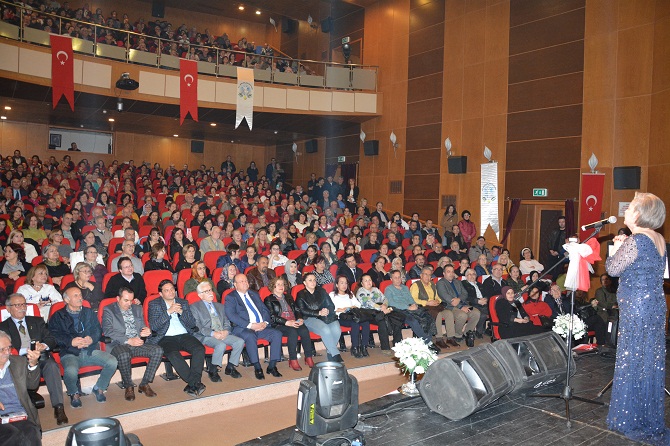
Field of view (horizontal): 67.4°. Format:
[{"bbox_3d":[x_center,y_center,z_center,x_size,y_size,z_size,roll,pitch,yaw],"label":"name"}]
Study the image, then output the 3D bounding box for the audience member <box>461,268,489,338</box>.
[{"bbox_3d":[2.465,1.386,8.750,0.550,1.230,0.880,0,3,-23],"label":"audience member"}]

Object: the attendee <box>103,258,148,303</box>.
[{"bbox_3d":[-2.894,1.138,7.042,0.580,1.280,0.800,0,2,-38],"label":"attendee"}]

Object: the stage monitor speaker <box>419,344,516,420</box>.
[{"bbox_3d":[1.078,1.246,4.049,0.520,0.450,0.700,3,2,43],"label":"stage monitor speaker"}]

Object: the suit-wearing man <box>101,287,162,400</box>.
[{"bbox_3d":[-2.512,1.418,6.200,0.640,1.220,0.950,-1,3,-34],"label":"suit-wearing man"}]

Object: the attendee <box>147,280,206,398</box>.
[{"bbox_3d":[-1.916,1.355,6.144,0.600,1.290,0.850,-1,3,-41],"label":"attendee"}]

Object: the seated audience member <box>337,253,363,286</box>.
[{"bbox_3d":[0.360,1.211,8.873,0.540,1.280,0.800,1,2,-26],"label":"seated audience member"}]

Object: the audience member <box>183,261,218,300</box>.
[{"bbox_3d":[-1.892,1.182,7.418,0.550,1.200,0.800,-1,3,-41],"label":"audience member"}]

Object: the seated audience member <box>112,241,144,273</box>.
[{"bbox_3d":[-3.335,0.895,8.150,0.560,1.240,0.820,0,3,-30],"label":"seated audience member"}]

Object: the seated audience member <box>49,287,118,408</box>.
[{"bbox_3d":[-2.963,1.380,5.813,0.620,1.220,0.850,-1,3,-41],"label":"seated audience member"}]

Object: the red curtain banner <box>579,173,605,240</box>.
[{"bbox_3d":[5.450,-0.128,10.696,0.040,1.850,0.480,0,2,-41],"label":"red curtain banner"}]

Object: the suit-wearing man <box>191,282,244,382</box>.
[{"bbox_3d":[-1.676,1.440,6.833,0.560,1.230,0.820,0,2,-38],"label":"suit-wearing man"}]

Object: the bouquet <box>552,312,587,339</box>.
[{"bbox_3d":[2.588,1.140,5.530,0.370,0.310,0.370,1,2,0],"label":"bouquet"}]

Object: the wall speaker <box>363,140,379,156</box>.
[{"bbox_3d":[1.122,-2.297,15.443,0.280,0.460,0.440,0,2,-41],"label":"wall speaker"}]

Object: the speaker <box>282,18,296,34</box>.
[{"bbox_3d":[-1.628,-7.110,18.172,0.260,0.450,0.400,-1,3,-40],"label":"speaker"}]

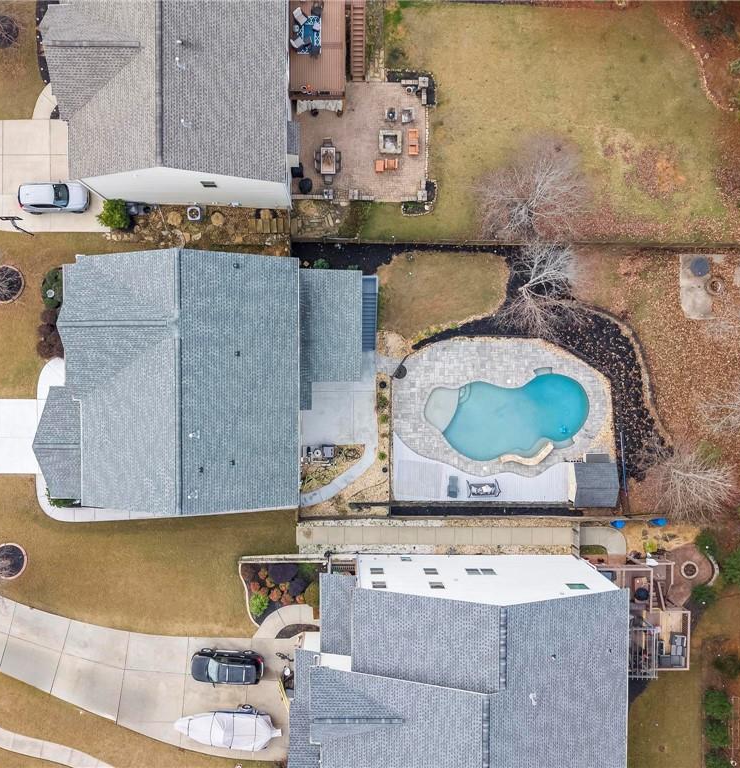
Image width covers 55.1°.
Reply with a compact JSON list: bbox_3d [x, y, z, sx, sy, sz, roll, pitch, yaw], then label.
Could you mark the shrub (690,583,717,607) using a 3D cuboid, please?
[{"bbox_3d":[23.649,14.975,50.272,1.700,1.400,1.700,0,91,-1],"label":"shrub"}]

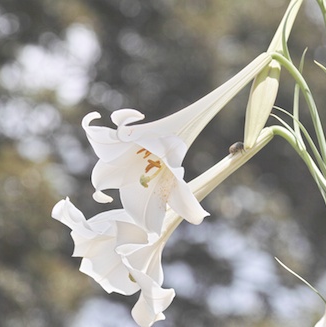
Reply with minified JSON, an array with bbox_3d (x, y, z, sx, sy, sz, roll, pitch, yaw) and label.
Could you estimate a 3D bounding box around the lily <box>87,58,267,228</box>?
[{"bbox_3d":[0.030,-0.032,1.482,0.110,0.110,0.155,-7,27,44],"label":"lily"}]

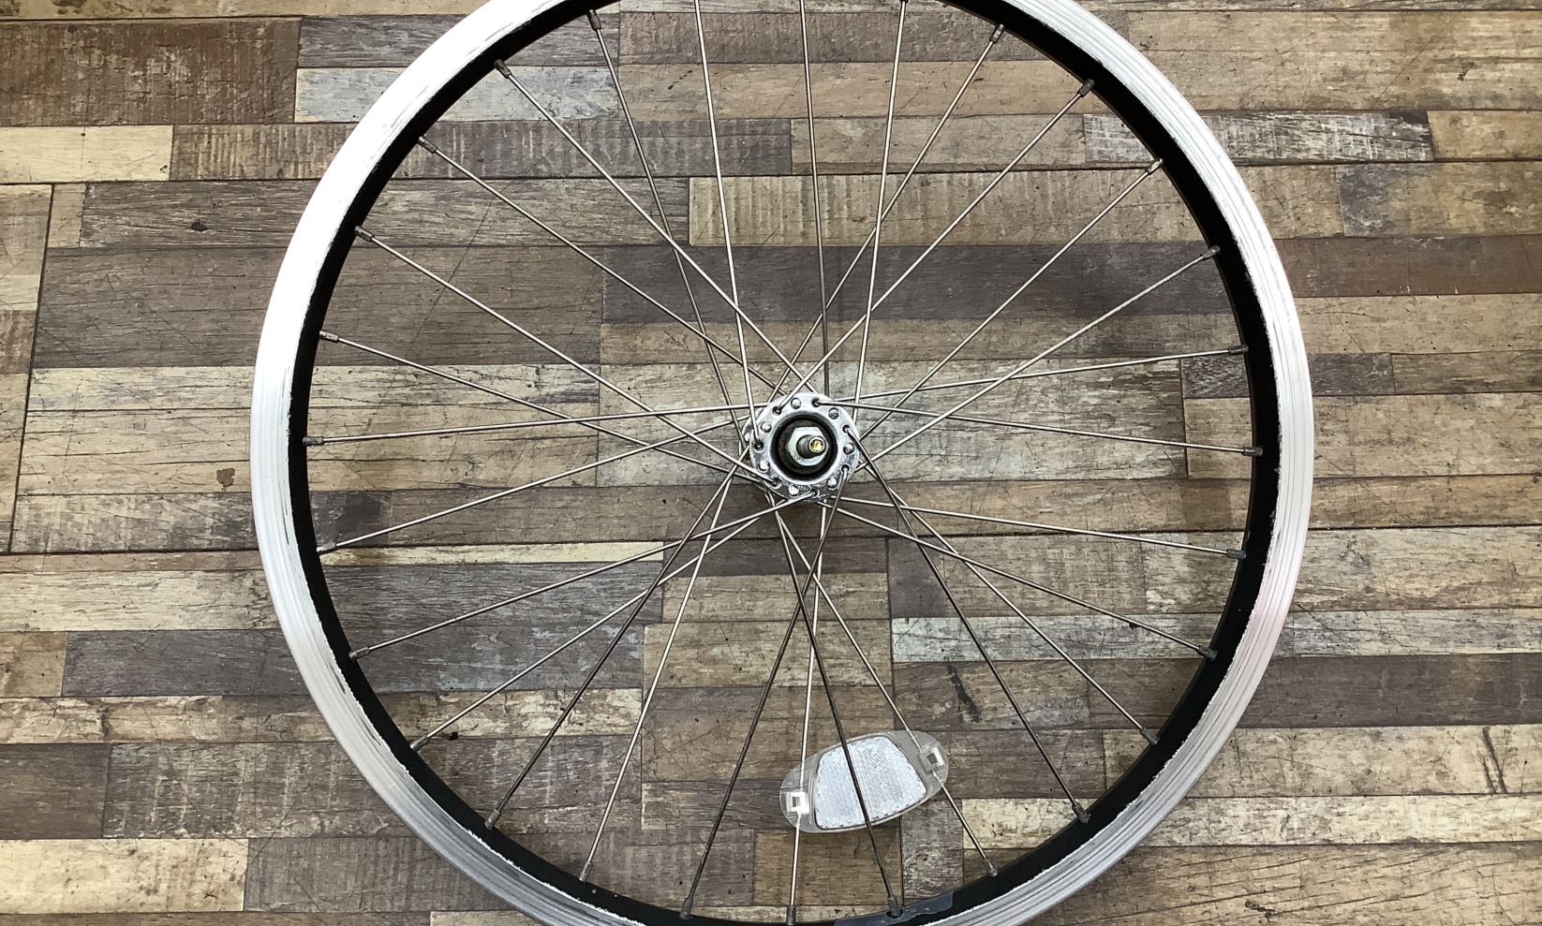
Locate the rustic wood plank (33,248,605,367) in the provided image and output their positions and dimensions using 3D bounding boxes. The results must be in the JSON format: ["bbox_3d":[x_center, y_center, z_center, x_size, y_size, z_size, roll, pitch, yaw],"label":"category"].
[{"bbox_3d":[-0.214,-0.073,0.662,0.266,0.012,0.060,-1,76,-1],"label":"rustic wood plank"}]

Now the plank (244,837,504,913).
[{"bbox_3d":[-0.168,0.178,0.599,0.115,0.012,0.030,-1,76,-1],"label":"plank"}]

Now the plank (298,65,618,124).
[{"bbox_3d":[-0.155,-0.182,0.691,0.158,0.012,0.030,-1,76,-1],"label":"plank"}]

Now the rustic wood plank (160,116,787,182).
[{"bbox_3d":[-0.138,-0.148,0.663,0.295,0.010,0.029,-1,76,-1],"label":"rustic wood plank"}]

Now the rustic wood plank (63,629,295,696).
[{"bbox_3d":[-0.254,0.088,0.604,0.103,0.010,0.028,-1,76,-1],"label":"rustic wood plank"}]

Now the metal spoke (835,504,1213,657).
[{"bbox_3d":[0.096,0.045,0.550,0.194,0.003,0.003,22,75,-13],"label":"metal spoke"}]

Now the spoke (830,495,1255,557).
[{"bbox_3d":[0.103,0.026,0.600,0.202,0.005,0.004,8,90,6],"label":"spoke"}]

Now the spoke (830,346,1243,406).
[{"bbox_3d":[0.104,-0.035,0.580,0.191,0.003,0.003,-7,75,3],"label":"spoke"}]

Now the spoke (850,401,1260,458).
[{"bbox_3d":[0.114,-0.013,0.553,0.187,0.004,0.004,5,89,-14],"label":"spoke"}]

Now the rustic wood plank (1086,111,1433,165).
[{"bbox_3d":[0.234,-0.155,0.668,0.167,0.010,0.027,-1,76,-1],"label":"rustic wood plank"}]

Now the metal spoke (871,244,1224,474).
[{"bbox_3d":[0.107,-0.041,0.564,0.202,0.005,0.004,-31,93,-14],"label":"metal spoke"}]

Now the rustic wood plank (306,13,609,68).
[{"bbox_3d":[-0.151,-0.204,0.676,0.154,0.010,0.028,-1,76,-1],"label":"rustic wood plank"}]

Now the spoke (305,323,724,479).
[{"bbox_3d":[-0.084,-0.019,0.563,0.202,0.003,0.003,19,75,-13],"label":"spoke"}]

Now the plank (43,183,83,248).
[{"bbox_3d":[-0.334,-0.116,0.656,0.015,0.006,0.033,-1,75,-1],"label":"plank"}]

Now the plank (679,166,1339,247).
[{"bbox_3d":[0.117,-0.122,0.661,0.311,0.006,0.037,-1,75,-1],"label":"plank"}]

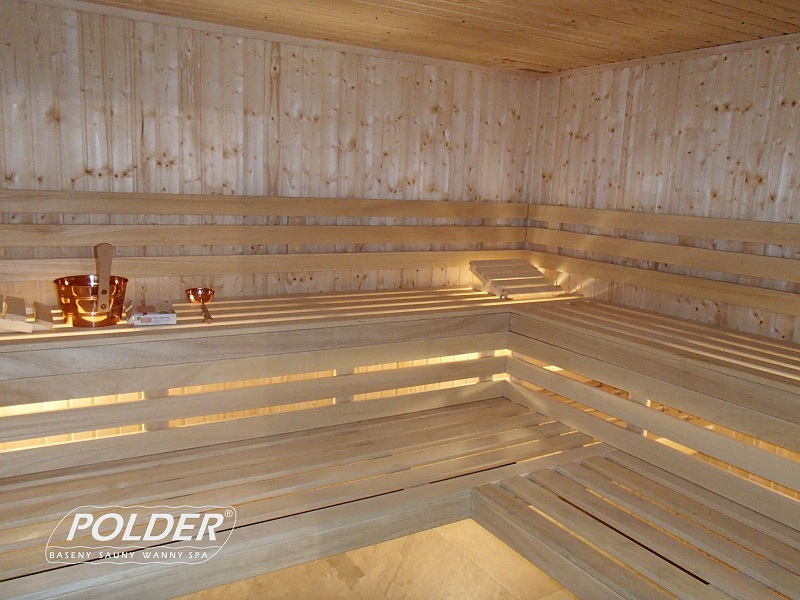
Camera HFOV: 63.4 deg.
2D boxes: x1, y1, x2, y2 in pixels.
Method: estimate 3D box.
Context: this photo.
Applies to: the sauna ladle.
[{"bbox_3d":[-0.778,0.020,2.567,0.116,0.059,0.443,-1,11,-21],"label":"sauna ladle"}]

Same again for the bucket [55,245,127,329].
[{"bbox_3d":[-1.083,-0.063,2.288,0.238,0.294,0.273,-7,13,-42],"label":"bucket"}]

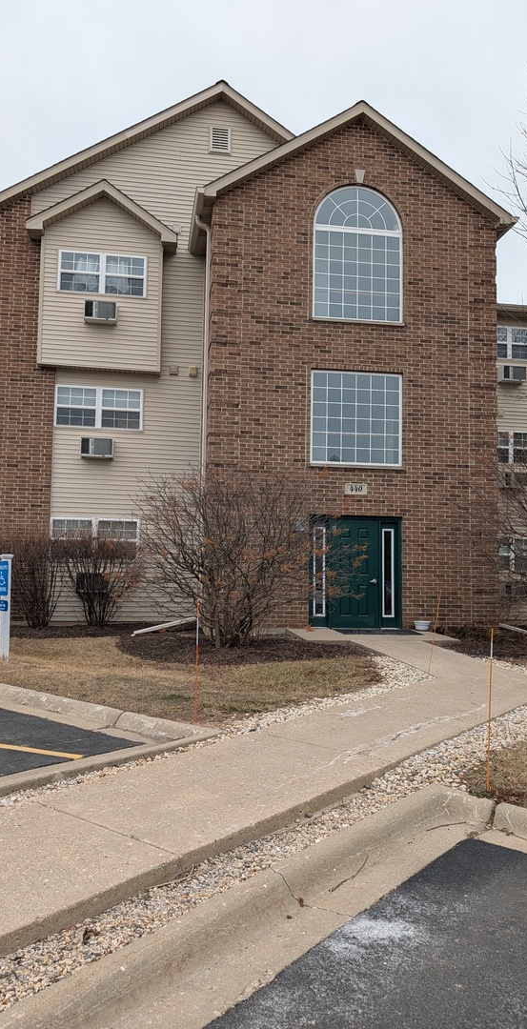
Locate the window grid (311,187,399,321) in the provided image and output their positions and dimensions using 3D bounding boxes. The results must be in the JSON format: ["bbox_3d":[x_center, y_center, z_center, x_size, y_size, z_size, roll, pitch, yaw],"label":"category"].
[{"bbox_3d":[1.876,-5.102,13.999,1.798,2.720,0.120,2,-4,-8],"label":"window grid"}]

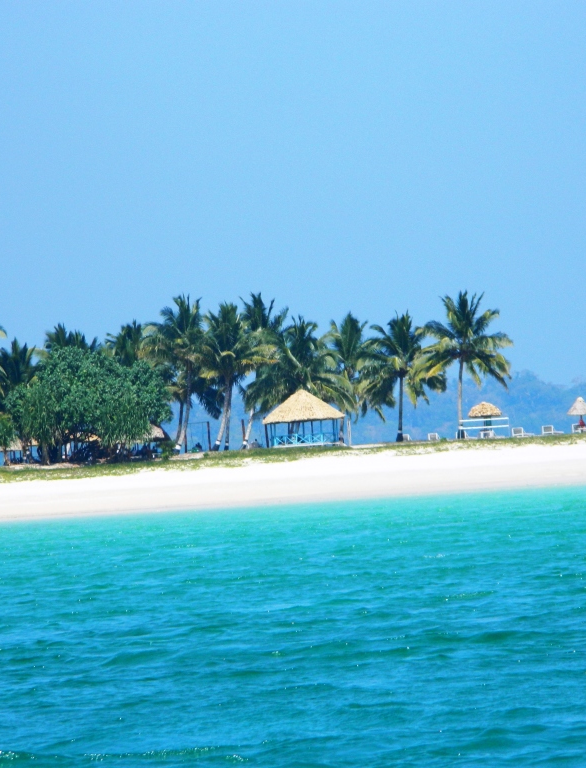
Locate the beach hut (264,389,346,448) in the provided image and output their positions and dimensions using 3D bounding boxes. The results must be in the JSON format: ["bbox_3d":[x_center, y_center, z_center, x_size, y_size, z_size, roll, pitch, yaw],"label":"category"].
[{"bbox_3d":[0.920,2.860,546.000,6.930,4.970,6.600,-2,-1,0],"label":"beach hut"}]

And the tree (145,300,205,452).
[{"bbox_3d":[-9.330,-0.830,515.000,4.520,11.980,5.200,-2,-1,0],"label":"tree"}]

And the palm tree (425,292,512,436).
[{"bbox_3d":[15.000,-1.620,557.000,7.100,12.350,7.100,-2,-1,0],"label":"palm tree"}]

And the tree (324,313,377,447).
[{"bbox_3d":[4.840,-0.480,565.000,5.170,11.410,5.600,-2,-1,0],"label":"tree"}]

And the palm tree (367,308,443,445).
[{"bbox_3d":[9.070,-0.520,518.000,5.720,10.120,6.000,-2,-1,0],"label":"palm tree"}]

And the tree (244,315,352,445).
[{"bbox_3d":[0.470,-0.390,560.000,8.900,11.140,8.400,-2,-1,0],"label":"tree"}]

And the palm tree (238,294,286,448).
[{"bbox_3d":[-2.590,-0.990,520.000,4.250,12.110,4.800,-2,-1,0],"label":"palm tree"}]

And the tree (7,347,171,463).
[{"bbox_3d":[-15.630,1.570,502.000,12.340,8.530,11.000,-2,-1,0],"label":"tree"}]

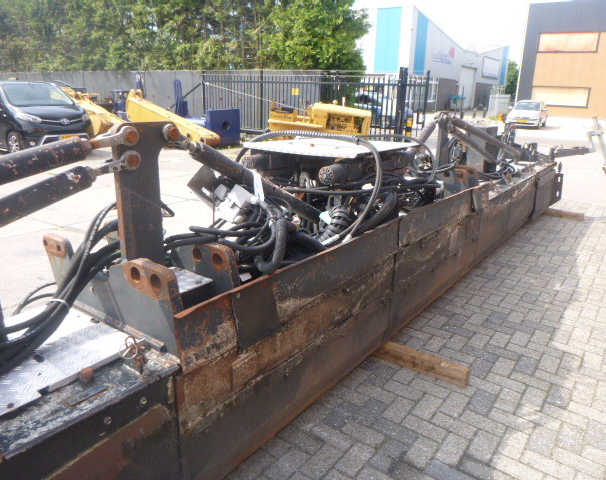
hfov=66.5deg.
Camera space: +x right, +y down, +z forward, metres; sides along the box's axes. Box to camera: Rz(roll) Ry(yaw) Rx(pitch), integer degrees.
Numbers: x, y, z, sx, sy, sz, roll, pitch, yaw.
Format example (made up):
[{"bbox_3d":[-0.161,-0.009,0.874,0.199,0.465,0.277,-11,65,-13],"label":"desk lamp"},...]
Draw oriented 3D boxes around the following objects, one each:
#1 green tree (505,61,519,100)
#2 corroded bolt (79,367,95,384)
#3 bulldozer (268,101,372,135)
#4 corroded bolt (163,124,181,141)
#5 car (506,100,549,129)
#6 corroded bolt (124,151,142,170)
[{"bbox_3d":[27.300,-20.215,60.000,5.000,6.600,5.000,1,18,0],"label":"green tree"},{"bbox_3d":[-0.667,0.420,1.430,0.047,0.030,0.047,14,22,35],"label":"corroded bolt"},{"bbox_3d":[0.480,-2.877,11.900,2.750,1.500,1.500,6,17,-5],"label":"bulldozer"},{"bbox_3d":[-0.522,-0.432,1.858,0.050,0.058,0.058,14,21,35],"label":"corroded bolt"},{"bbox_3d":[12.200,-6.850,25.100,1.690,1.420,4.000,11,20,28],"label":"car"},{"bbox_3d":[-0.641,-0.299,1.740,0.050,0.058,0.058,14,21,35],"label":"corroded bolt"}]

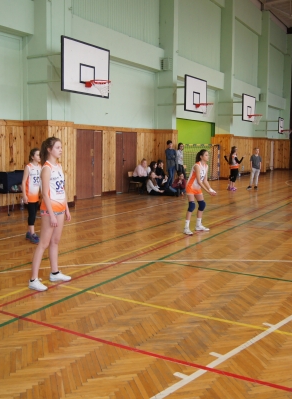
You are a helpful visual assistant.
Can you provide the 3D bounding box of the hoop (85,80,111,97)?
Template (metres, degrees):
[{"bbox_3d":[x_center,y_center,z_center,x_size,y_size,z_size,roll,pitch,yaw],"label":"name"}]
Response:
[{"bbox_3d":[-1.126,-2.619,10.656,0.620,0.420,0.460,4,7,31],"label":"hoop"}]

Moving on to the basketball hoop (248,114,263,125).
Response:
[{"bbox_3d":[5.215,-3.792,21.313,0.620,0.420,0.460,4,7,31],"label":"basketball hoop"}]

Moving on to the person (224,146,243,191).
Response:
[{"bbox_3d":[3.391,-1.195,17.326,0.500,1.670,0.600,-2,7,-15],"label":"person"}]

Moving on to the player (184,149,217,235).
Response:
[{"bbox_3d":[1.021,-0.142,8.497,0.520,1.570,0.450,4,7,30],"label":"player"}]

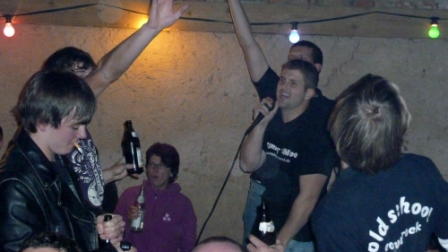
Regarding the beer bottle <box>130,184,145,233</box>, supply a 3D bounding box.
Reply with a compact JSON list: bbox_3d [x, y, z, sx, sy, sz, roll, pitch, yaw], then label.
[{"bbox_3d":[-0.440,0.431,4.100,0.064,0.250,0.064,8,7,0],"label":"beer bottle"}]

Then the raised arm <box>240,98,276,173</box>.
[{"bbox_3d":[0.155,0.043,3.600,0.125,0.360,0.140,14,3,23],"label":"raised arm"}]

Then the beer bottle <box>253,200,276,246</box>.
[{"bbox_3d":[0.139,0.367,2.600,0.066,0.250,0.066,-2,10,0],"label":"beer bottle"}]

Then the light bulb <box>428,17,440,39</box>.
[{"bbox_3d":[1.213,-0.565,4.550,0.063,0.118,0.063,1,10,0],"label":"light bulb"}]

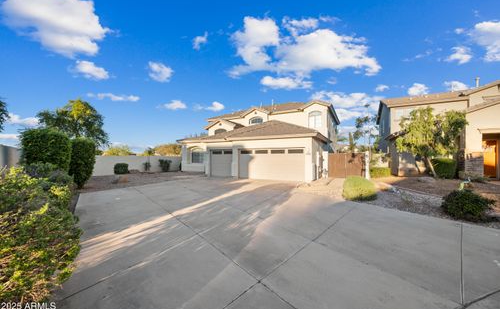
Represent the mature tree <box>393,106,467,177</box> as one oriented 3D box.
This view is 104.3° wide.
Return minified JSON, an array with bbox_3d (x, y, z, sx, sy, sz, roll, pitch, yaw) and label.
[{"bbox_3d":[13.071,-0.900,14.000,3.900,5.100,3.800,0,0,28],"label":"mature tree"}]

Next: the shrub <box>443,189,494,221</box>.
[{"bbox_3d":[5.735,1.307,5.150,0.920,0.780,0.850,0,-1,24],"label":"shrub"}]

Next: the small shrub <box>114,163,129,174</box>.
[{"bbox_3d":[-10.774,1.160,16.300,0.970,0.980,0.950,0,0,28],"label":"small shrub"}]

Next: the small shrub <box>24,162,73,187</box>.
[{"bbox_3d":[-7.292,1.055,7.000,1.250,1.420,1.200,0,-1,24],"label":"small shrub"}]

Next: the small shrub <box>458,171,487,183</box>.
[{"bbox_3d":[13.451,1.275,11.700,1.250,0.600,0.900,0,-1,24],"label":"small shrub"}]

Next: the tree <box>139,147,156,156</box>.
[{"bbox_3d":[-21.929,0.377,42.000,4.000,4.100,3.800,0,-1,24],"label":"tree"}]

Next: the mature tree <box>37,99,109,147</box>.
[{"bbox_3d":[-18.261,-2.025,20.000,5.500,7.450,5.300,0,0,28],"label":"mature tree"}]

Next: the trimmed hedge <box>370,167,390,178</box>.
[{"bbox_3d":[9.585,1.313,14.300,1.300,0.800,0.950,0,-1,24],"label":"trimmed hedge"}]

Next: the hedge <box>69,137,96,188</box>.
[{"bbox_3d":[-8.358,0.465,9.700,1.120,2.530,1.120,0,0,28],"label":"hedge"}]

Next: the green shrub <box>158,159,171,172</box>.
[{"bbox_3d":[-9.379,1.299,21.400,1.200,1.480,1.050,0,-1,24],"label":"green shrub"}]

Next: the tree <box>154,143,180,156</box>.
[{"bbox_3d":[-18.866,-0.129,45.000,6.500,5.200,5.500,0,-1,24],"label":"tree"}]

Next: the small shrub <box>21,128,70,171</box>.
[{"bbox_3d":[-7.851,0.365,7.500,1.400,2.730,1.250,0,0,28],"label":"small shrub"}]

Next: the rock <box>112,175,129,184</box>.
[{"bbox_3d":[-8.394,1.613,12.600,0.920,0.550,0.680,0,-1,24],"label":"rock"}]

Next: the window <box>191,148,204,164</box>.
[{"bbox_3d":[-4.619,0.090,17.200,1.450,1.240,0.120,0,0,28],"label":"window"}]

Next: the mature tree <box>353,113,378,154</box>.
[{"bbox_3d":[9.469,-0.850,15.800,2.000,5.100,2.000,0,0,28],"label":"mature tree"}]

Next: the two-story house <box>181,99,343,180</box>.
[{"bbox_3d":[2.250,-1.720,20.300,12.200,7.000,14.200,0,0,28],"label":"two-story house"}]

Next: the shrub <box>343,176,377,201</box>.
[{"bbox_3d":[4.225,1.292,7.500,1.150,0.880,1.100,0,-1,24],"label":"shrub"}]

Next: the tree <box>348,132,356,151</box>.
[{"bbox_3d":[12.654,-0.500,24.000,0.900,4.400,0.900,0,0,28],"label":"tree"}]

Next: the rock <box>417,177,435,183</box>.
[{"bbox_3d":[10.472,1.493,11.600,0.830,0.280,0.600,0,-1,24],"label":"rock"}]

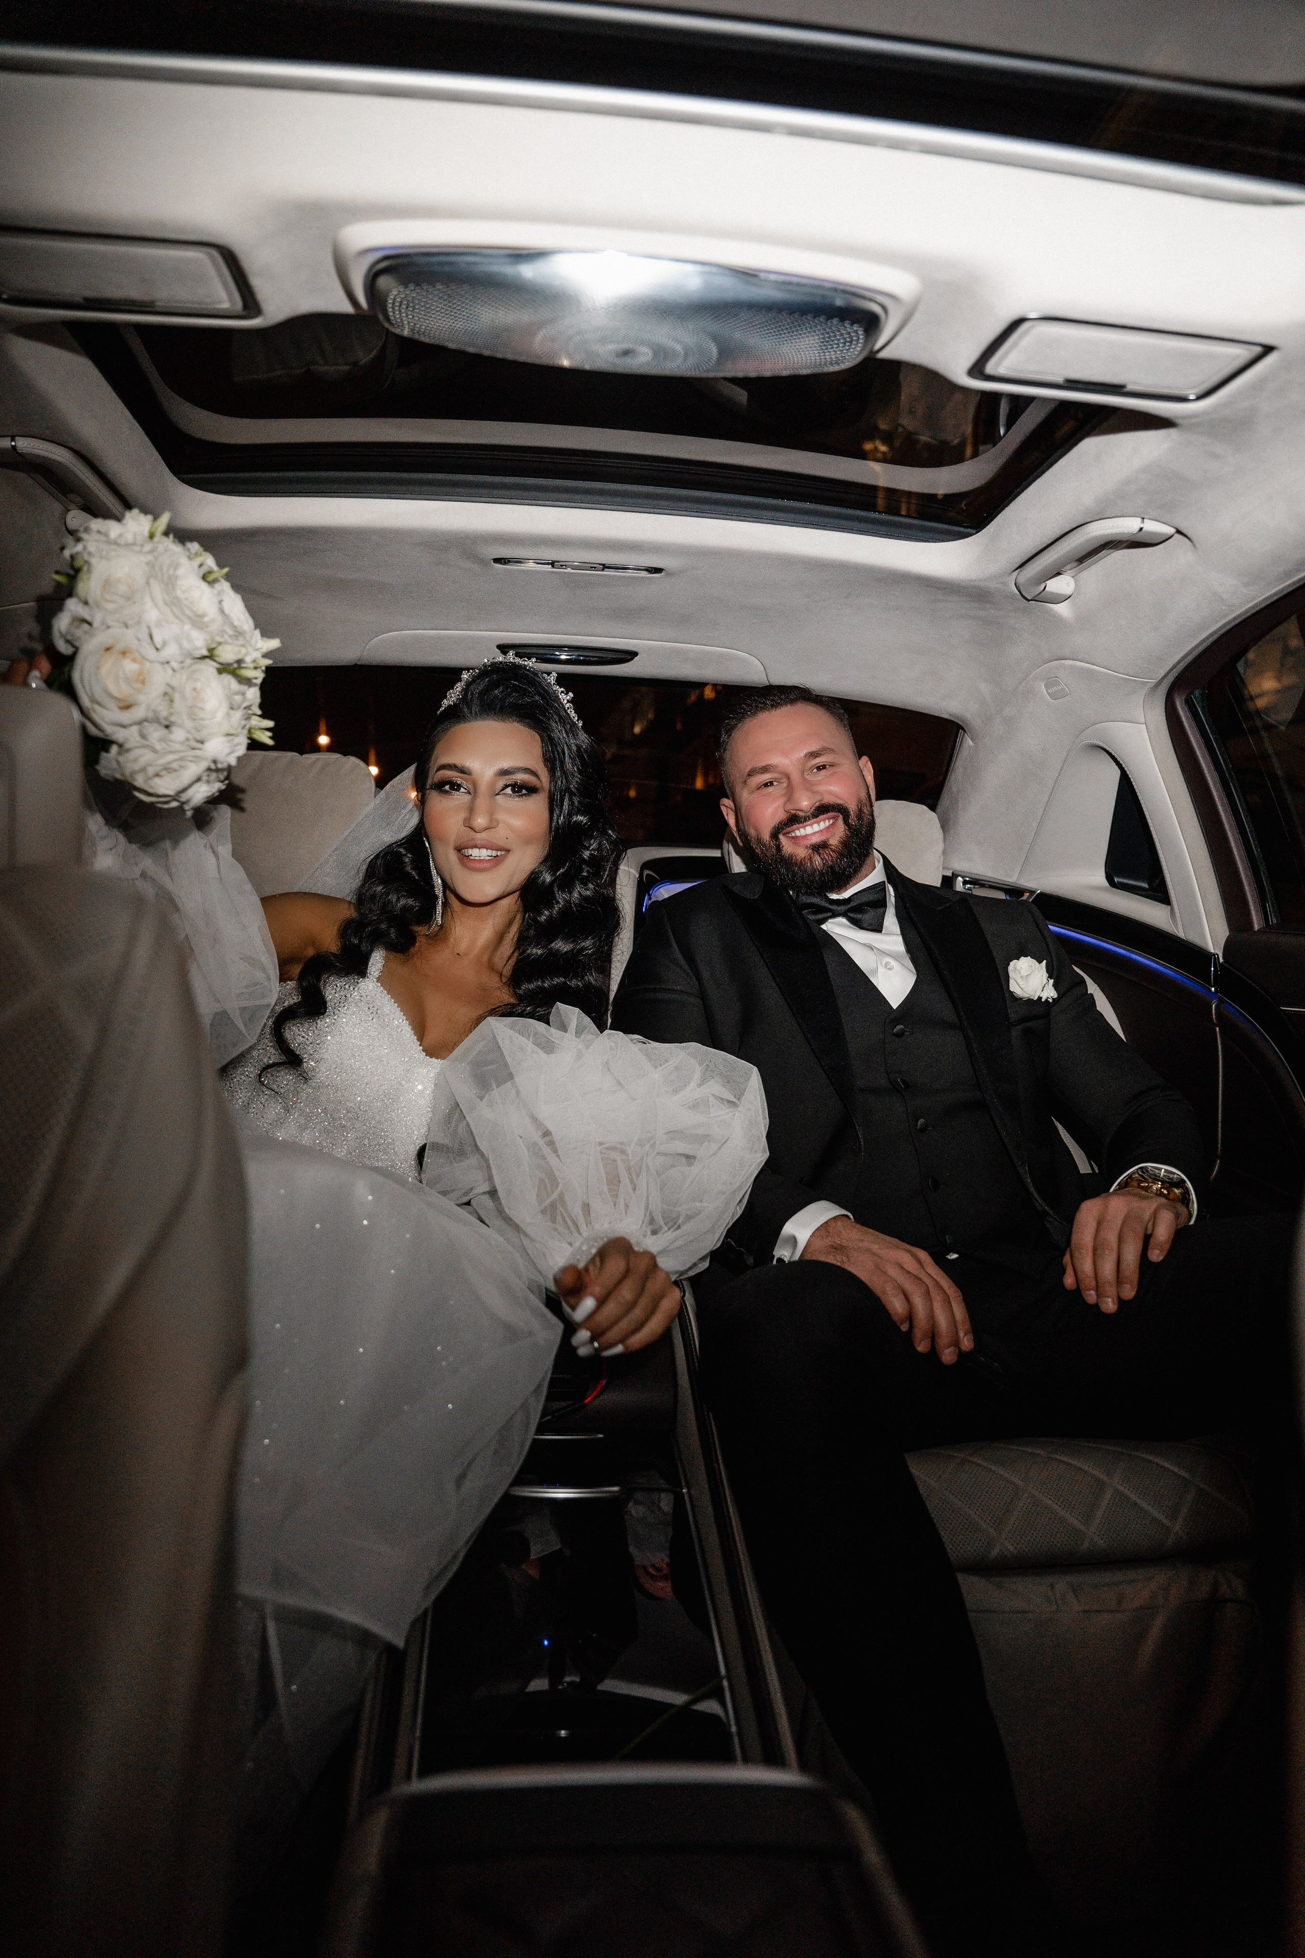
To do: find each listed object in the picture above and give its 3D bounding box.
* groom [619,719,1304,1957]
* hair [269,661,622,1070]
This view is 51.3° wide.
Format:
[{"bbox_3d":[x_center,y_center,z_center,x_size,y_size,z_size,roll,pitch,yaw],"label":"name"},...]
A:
[{"bbox_3d":[0.275,0.230,1.320,0.660,1.150,0.900,2,0,2],"label":"groom"},{"bbox_3d":[-0.215,-0.125,1.450,0.370,0.430,0.290,2,0,-5],"label":"hair"}]

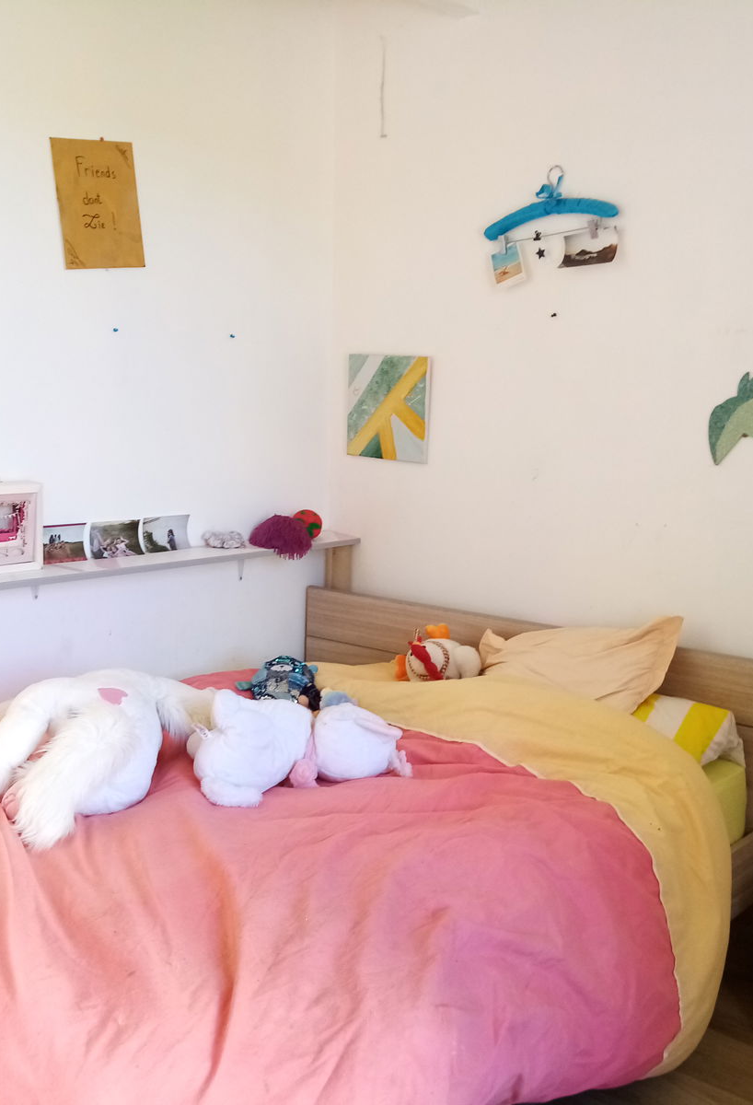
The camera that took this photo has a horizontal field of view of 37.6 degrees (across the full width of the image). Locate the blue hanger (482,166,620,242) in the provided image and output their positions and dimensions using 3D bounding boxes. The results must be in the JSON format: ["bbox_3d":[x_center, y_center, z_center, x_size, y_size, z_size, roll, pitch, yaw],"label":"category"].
[{"bbox_3d":[0.438,-0.884,2.787,0.400,0.165,0.040,3,7,42],"label":"blue hanger"}]

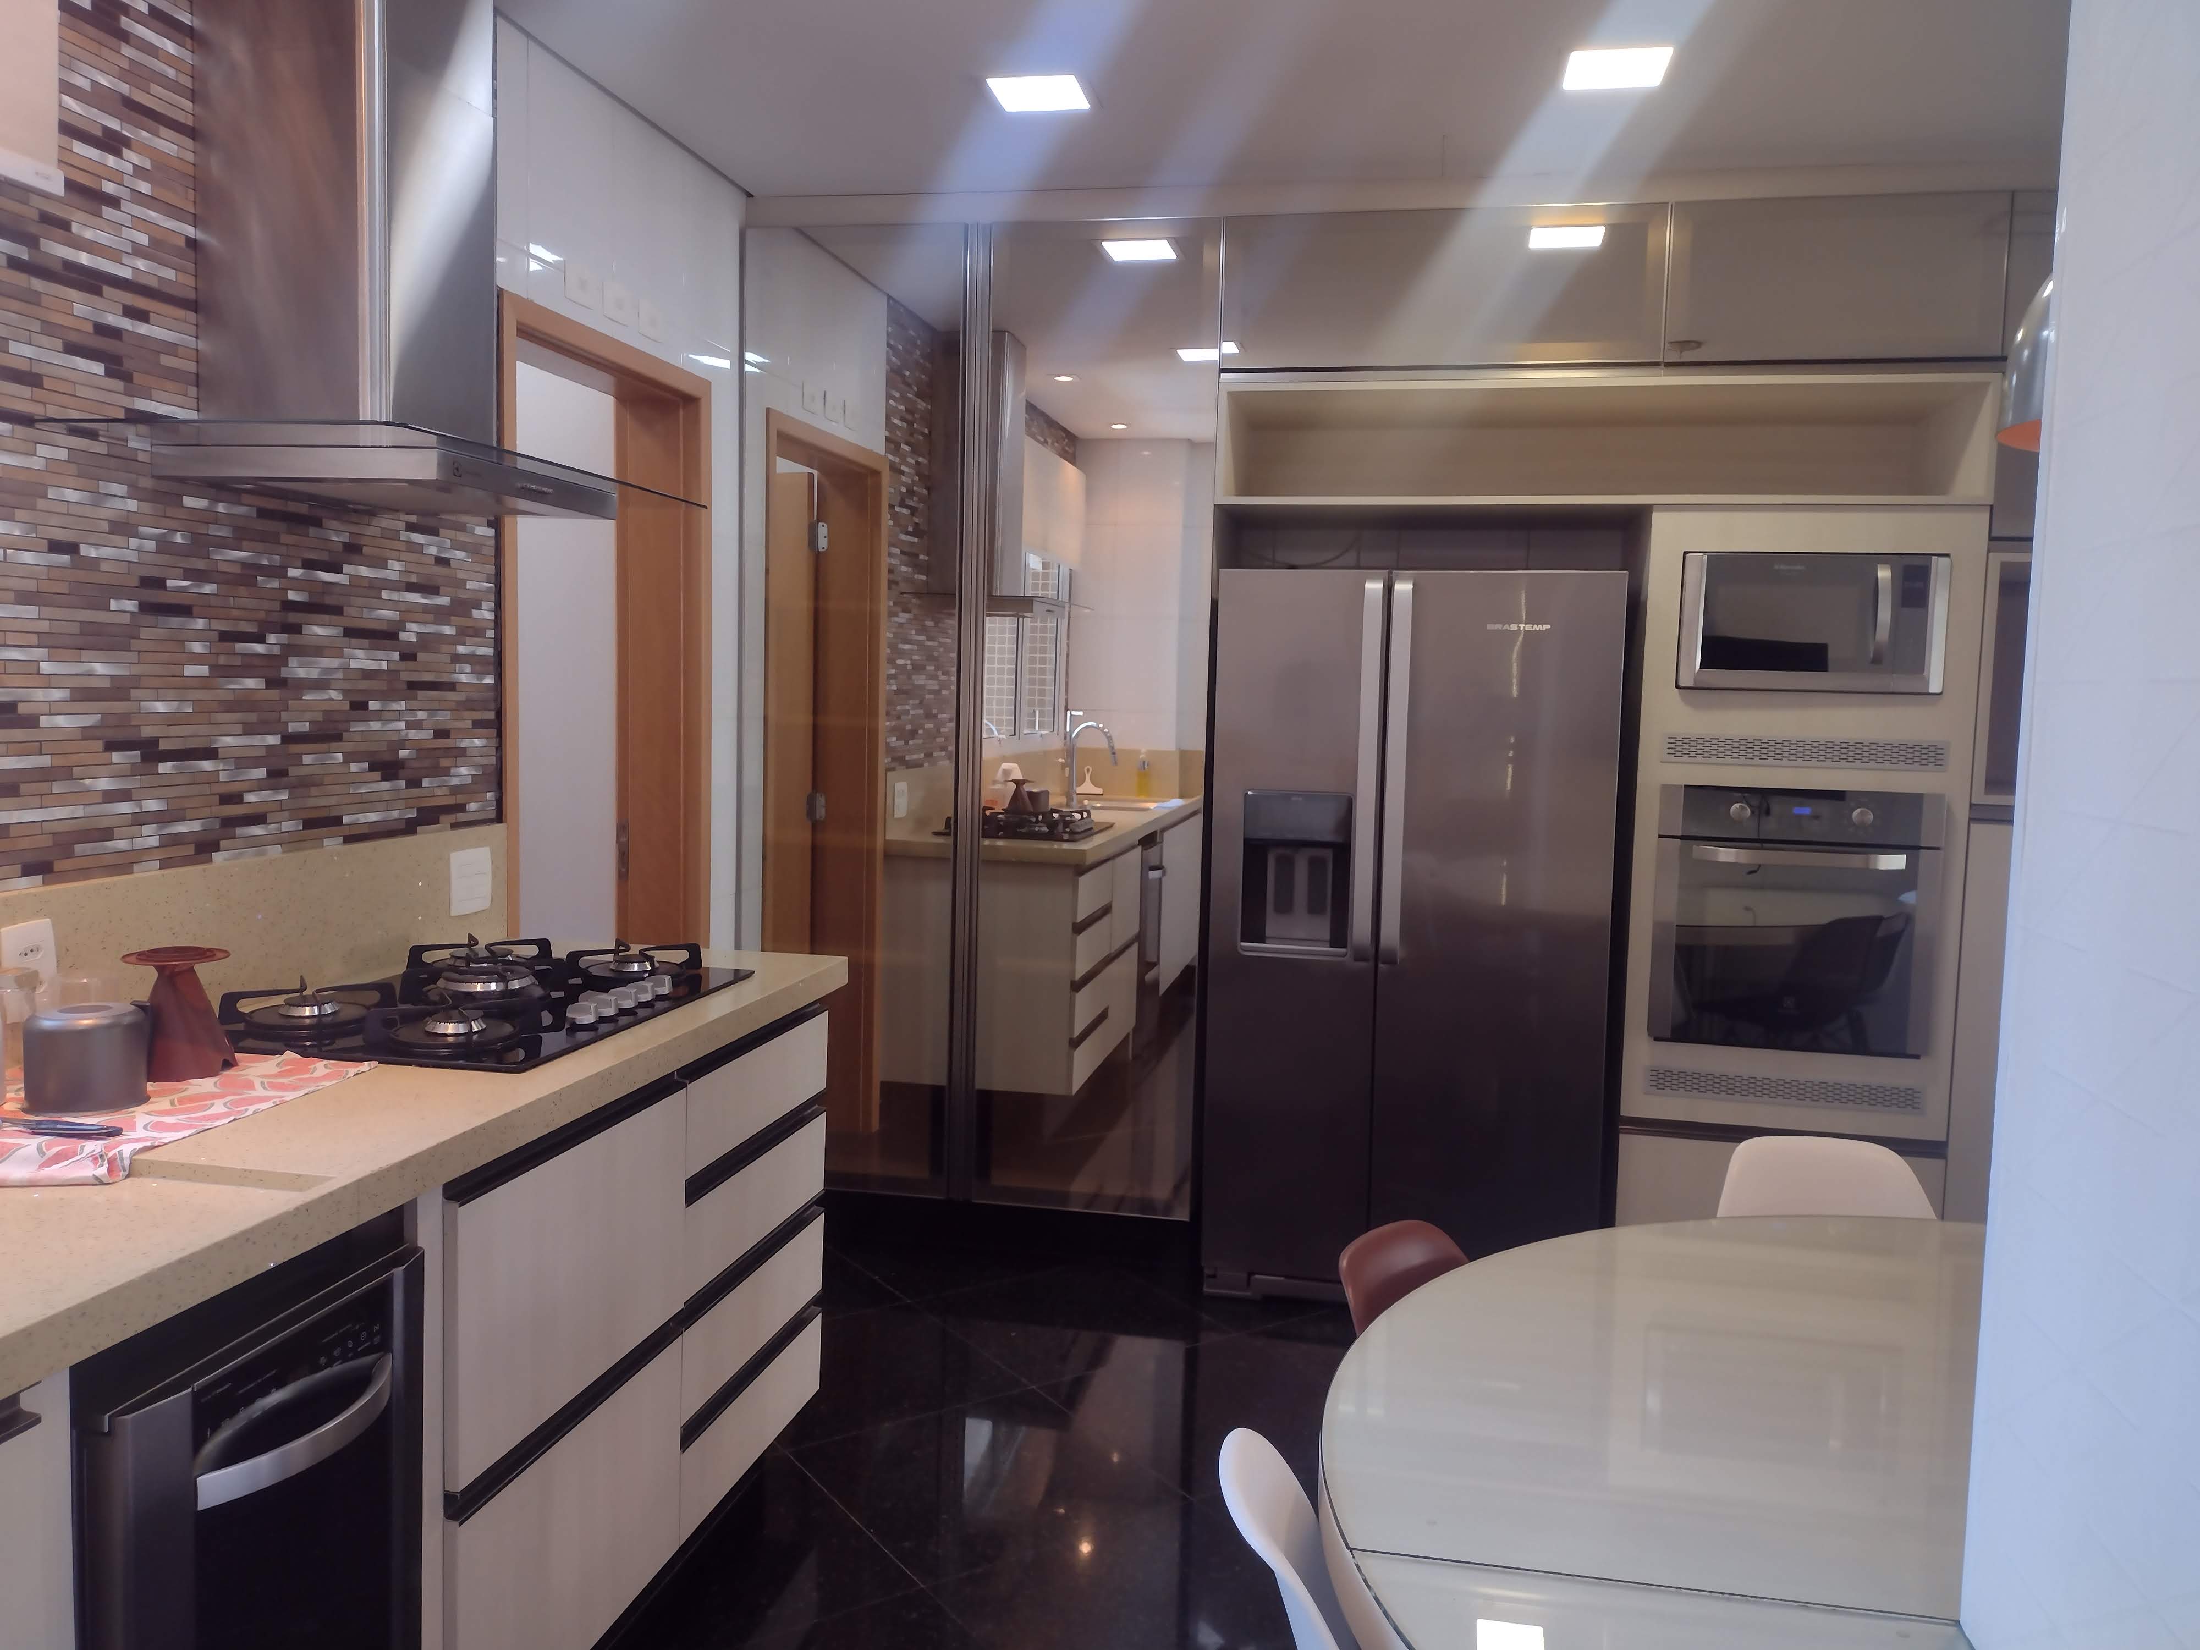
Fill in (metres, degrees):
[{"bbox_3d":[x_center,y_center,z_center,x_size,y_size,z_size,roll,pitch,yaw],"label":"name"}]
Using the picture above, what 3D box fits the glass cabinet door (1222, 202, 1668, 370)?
[{"bbox_3d":[0.772,-1.216,3.898,0.992,0.351,0.022,2,5,11],"label":"glass cabinet door"}]

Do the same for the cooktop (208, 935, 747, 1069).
[{"bbox_3d":[-0.906,0.245,2.573,0.509,0.053,0.775,2,5,11],"label":"cooktop"}]

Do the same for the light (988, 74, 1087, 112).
[{"bbox_3d":[-0.122,-1.456,3.406,0.190,0.020,0.203,2,5,11],"label":"light"}]

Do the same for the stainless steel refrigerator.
[{"bbox_3d":[0.757,0.264,4.198,0.893,1.709,0.730,2,5,11],"label":"stainless steel refrigerator"}]

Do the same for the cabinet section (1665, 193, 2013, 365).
[{"bbox_3d":[1.675,-1.219,4.041,0.714,0.362,0.530,2,5,11],"label":"cabinet section"}]

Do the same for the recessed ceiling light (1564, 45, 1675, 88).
[{"bbox_3d":[0.963,-1.413,3.200,0.192,0.020,0.203,2,5,11],"label":"recessed ceiling light"}]

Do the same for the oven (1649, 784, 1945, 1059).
[{"bbox_3d":[1.596,0.195,4.067,0.600,0.586,0.560,2,5,11],"label":"oven"}]

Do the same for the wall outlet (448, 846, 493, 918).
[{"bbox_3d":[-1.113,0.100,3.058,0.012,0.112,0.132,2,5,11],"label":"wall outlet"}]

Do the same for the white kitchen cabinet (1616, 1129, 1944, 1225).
[{"bbox_3d":[1.594,0.848,4.182,0.701,0.324,0.570,2,5,11],"label":"white kitchen cabinet"}]

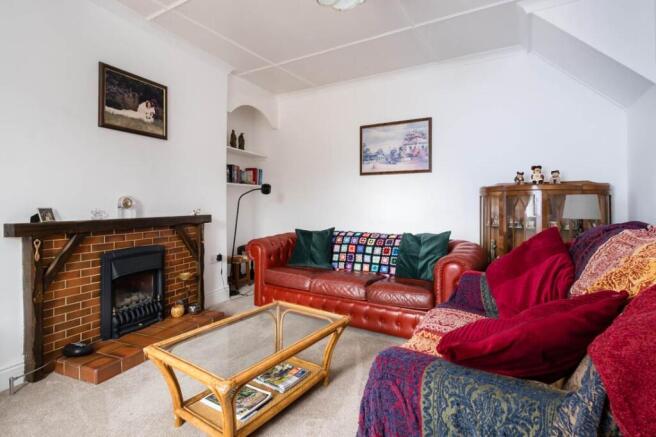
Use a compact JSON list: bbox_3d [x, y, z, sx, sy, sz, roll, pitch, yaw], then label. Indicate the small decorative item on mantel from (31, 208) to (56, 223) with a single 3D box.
[{"bbox_3d":[-1.771,-0.018,1.821,0.061,0.090,0.097,1,2,33],"label":"small decorative item on mantel"}]

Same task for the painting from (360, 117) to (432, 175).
[{"bbox_3d":[0.728,-0.781,3.254,0.800,0.578,0.031,1,2,27],"label":"painting"}]

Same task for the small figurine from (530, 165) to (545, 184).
[{"bbox_3d":[1.776,-0.364,2.468,0.092,0.153,0.082,1,2,36],"label":"small figurine"}]

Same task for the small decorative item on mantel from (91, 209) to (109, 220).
[{"bbox_3d":[-1.629,-0.029,2.078,0.071,0.087,0.107,1,2,33],"label":"small decorative item on mantel"}]

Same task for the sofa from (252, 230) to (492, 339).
[{"bbox_3d":[0.312,0.544,2.991,2.160,0.754,0.856,1,2,27],"label":"sofa"}]

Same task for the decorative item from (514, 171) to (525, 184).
[{"bbox_3d":[1.660,-0.344,2.527,0.071,0.106,0.063,1,2,36],"label":"decorative item"}]

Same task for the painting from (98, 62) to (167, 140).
[{"bbox_3d":[-1.546,-0.927,2.375,0.031,0.477,0.530,1,2,27],"label":"painting"}]

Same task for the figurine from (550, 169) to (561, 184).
[{"bbox_3d":[1.887,-0.341,2.412,0.063,0.112,0.061,1,2,38],"label":"figurine"}]

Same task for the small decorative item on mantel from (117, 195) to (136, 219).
[{"bbox_3d":[-1.550,-0.082,2.243,0.087,0.175,0.117,2,2,44],"label":"small decorative item on mantel"}]

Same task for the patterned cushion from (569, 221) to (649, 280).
[{"bbox_3d":[1.516,0.185,1.561,0.183,0.397,0.448,24,12,18],"label":"patterned cushion"}]

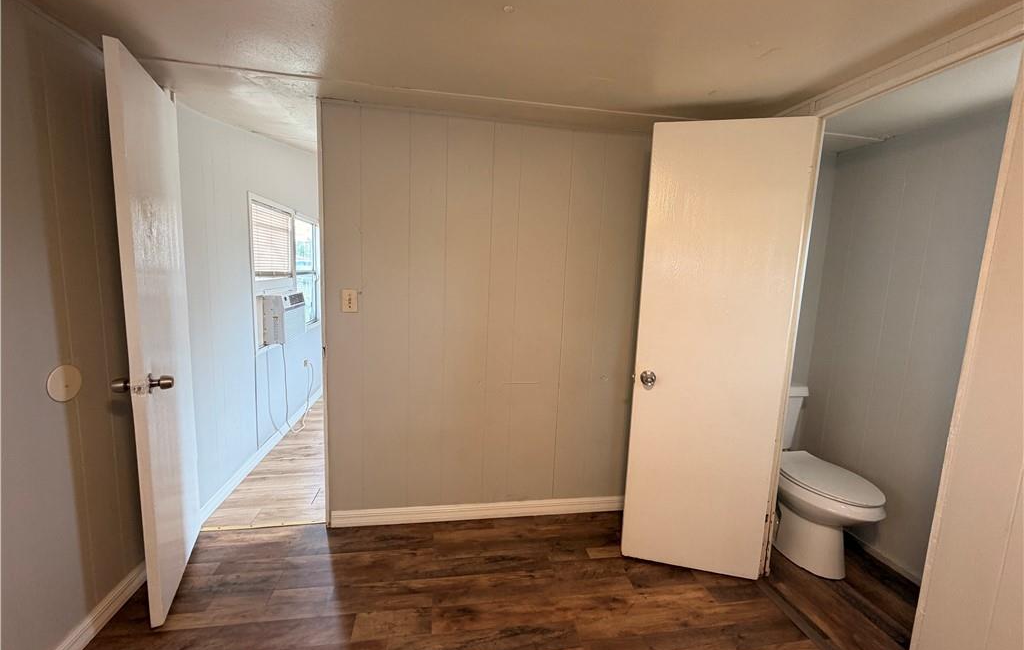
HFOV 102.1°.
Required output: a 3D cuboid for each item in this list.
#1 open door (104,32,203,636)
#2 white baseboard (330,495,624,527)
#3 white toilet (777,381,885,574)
[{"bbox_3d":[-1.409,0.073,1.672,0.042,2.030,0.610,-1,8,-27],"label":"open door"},{"bbox_3d":[-0.037,1.028,2.313,1.850,0.091,0.018,1,8,-10],"label":"white baseboard"},{"bbox_3d":[1.485,0.772,2.126,0.440,0.770,0.760,1,8,-10],"label":"white toilet"}]

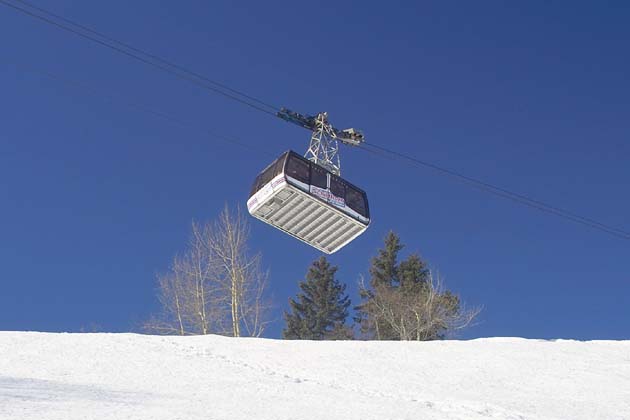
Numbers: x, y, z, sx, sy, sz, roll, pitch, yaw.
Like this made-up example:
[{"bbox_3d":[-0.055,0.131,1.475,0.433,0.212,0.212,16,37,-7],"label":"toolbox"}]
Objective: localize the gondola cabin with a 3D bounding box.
[{"bbox_3d":[-0.217,-0.387,37.624,6.000,2.700,3.450,28,-45,-29],"label":"gondola cabin"}]

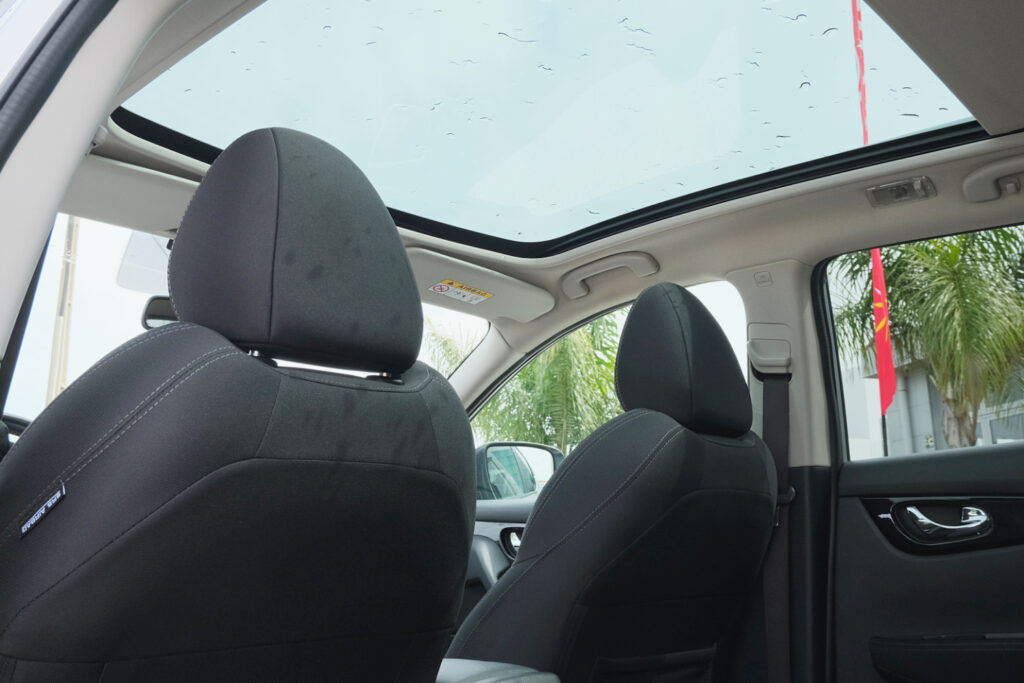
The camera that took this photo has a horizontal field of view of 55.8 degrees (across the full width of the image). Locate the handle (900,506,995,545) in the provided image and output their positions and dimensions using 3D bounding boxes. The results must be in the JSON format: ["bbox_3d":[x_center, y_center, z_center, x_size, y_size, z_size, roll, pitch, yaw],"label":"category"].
[{"bbox_3d":[0.670,0.284,1.498,0.127,0.062,0.035,-9,-14,39],"label":"handle"}]

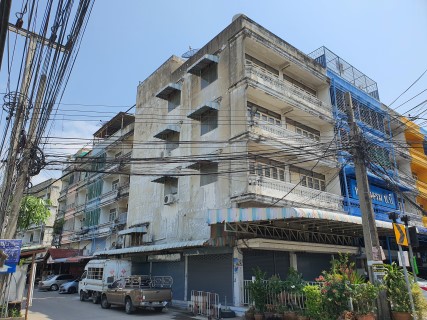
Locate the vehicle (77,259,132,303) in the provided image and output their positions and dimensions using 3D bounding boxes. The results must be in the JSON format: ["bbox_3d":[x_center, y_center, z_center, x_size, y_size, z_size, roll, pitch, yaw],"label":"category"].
[{"bbox_3d":[-7.152,7.979,21.126,1.760,2.500,4.150,15,-24,-36],"label":"vehicle"}]

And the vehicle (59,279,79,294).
[{"bbox_3d":[-11.151,10.931,28.368,4.200,1.470,1.700,12,-22,-32],"label":"vehicle"}]

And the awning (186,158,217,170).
[{"bbox_3d":[-0.652,0.238,18.400,1.000,0.480,1.850,15,-24,-36],"label":"awning"}]

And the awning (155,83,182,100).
[{"bbox_3d":[-3.271,-4.994,23.661,1.000,0.500,1.900,15,-24,-36],"label":"awning"}]

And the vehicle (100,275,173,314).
[{"bbox_3d":[-4.016,6.786,16.402,1.680,1.680,4.950,15,-24,-36],"label":"vehicle"}]

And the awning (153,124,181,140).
[{"bbox_3d":[-3.150,-1.914,21.765,0.991,0.487,1.798,14,-23,-37],"label":"awning"}]

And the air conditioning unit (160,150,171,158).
[{"bbox_3d":[-3.219,-0.395,21.674,0.290,0.570,0.800,14,-23,-37],"label":"air conditioning unit"}]

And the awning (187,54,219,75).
[{"bbox_3d":[-0.649,-6.034,20.549,1.000,0.550,1.900,15,-24,-36],"label":"awning"}]

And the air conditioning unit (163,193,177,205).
[{"bbox_3d":[-2.710,2.437,20.073,0.290,0.570,0.800,14,-23,-37],"label":"air conditioning unit"}]

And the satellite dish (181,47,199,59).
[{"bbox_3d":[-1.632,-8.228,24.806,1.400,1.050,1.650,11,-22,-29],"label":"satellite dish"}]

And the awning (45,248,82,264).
[{"bbox_3d":[-15.640,10.201,33.630,3.400,1.550,2.200,15,-24,-36],"label":"awning"}]

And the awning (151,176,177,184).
[{"bbox_3d":[-3.144,1.109,20.766,0.983,0.470,1.747,14,-23,-37],"label":"awning"}]

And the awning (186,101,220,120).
[{"bbox_3d":[-0.634,-2.915,18.835,0.958,0.487,1.759,14,-23,-37],"label":"awning"}]

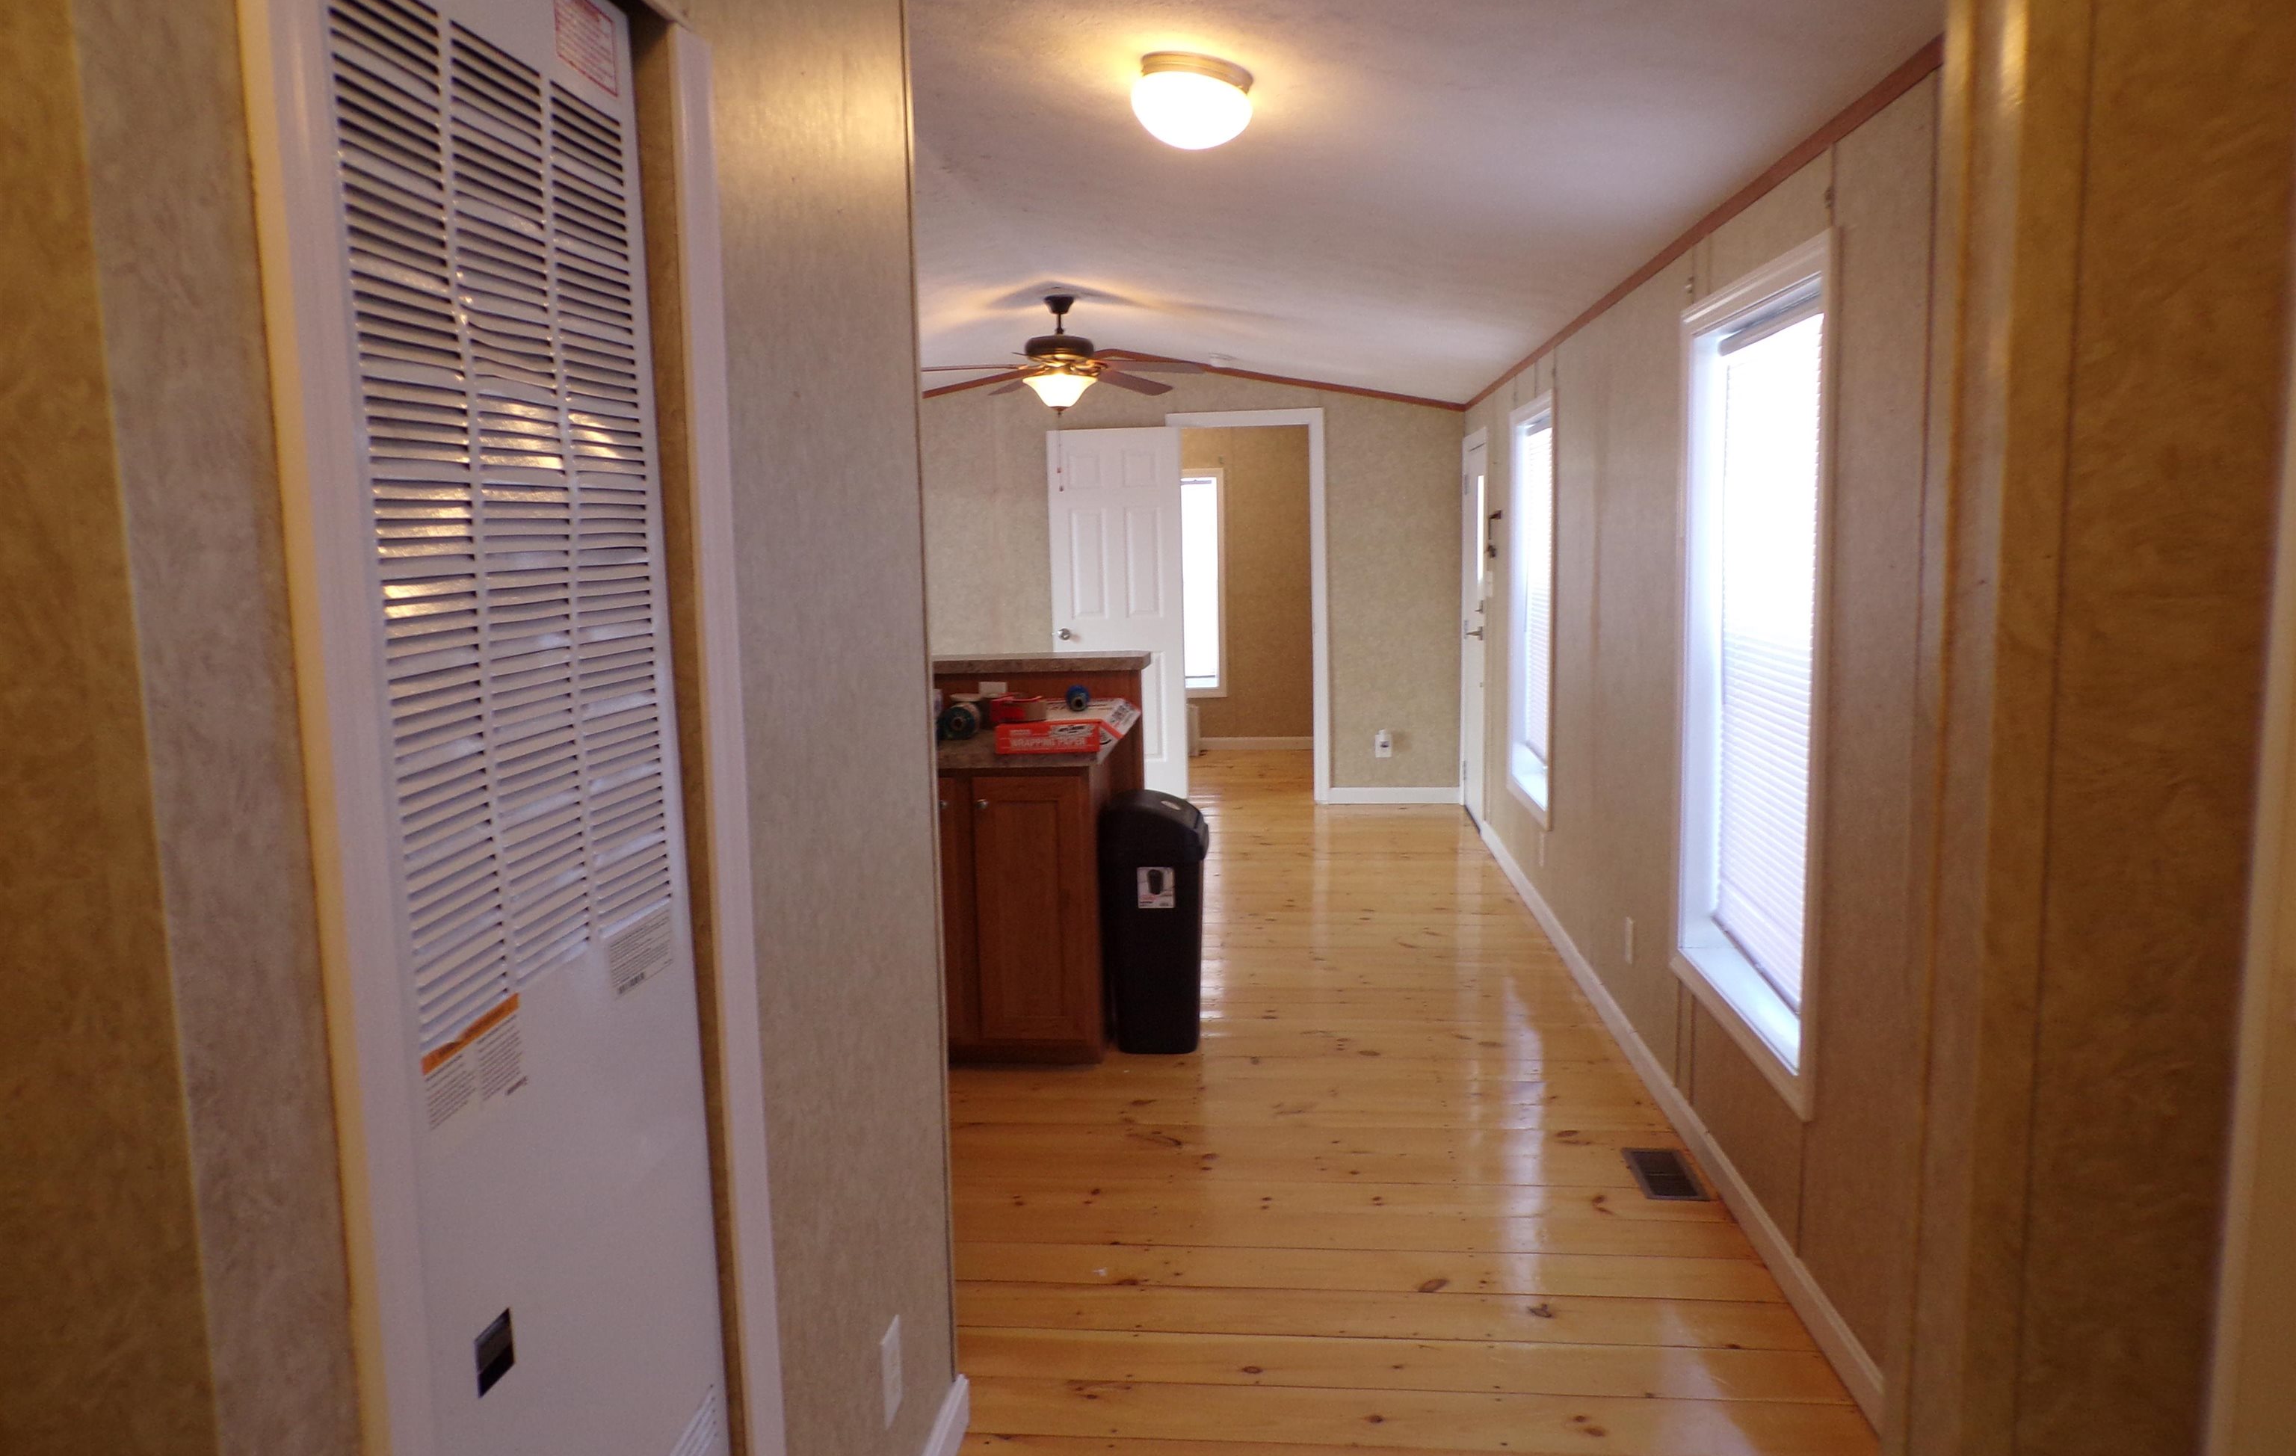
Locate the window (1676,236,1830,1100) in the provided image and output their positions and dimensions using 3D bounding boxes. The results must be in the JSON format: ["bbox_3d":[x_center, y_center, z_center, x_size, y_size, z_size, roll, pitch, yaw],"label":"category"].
[{"bbox_3d":[1.251,-0.132,3.289,0.100,1.546,1.004,-1,7,5],"label":"window"}]

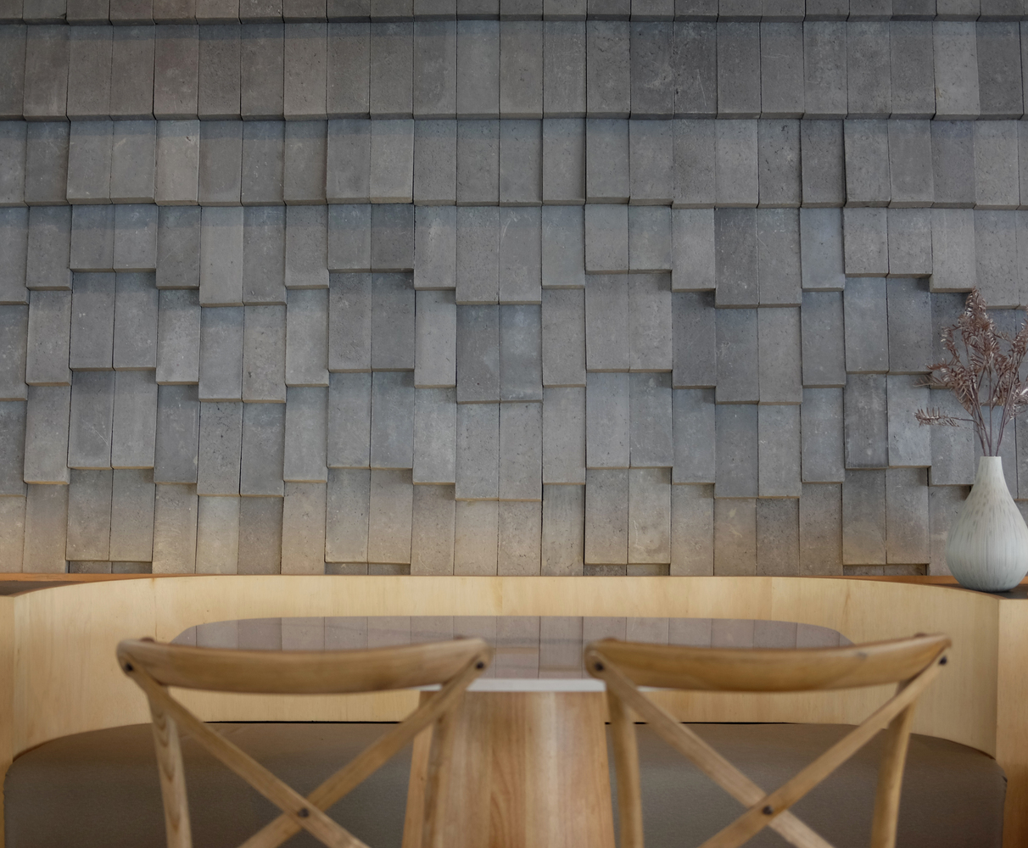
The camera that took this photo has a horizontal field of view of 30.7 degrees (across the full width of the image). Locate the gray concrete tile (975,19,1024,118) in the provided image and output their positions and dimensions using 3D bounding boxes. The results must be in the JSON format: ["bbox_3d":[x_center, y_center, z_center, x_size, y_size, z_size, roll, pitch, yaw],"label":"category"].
[{"bbox_3d":[1.117,-0.821,4.320,0.099,0.230,0.043,0,-7,1],"label":"gray concrete tile"}]

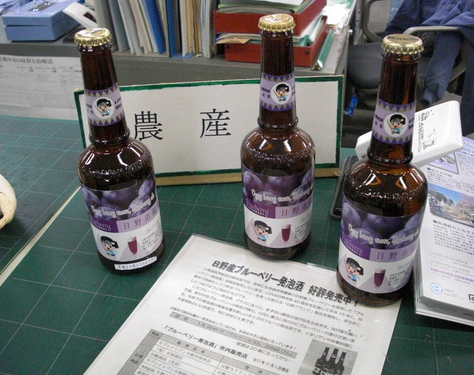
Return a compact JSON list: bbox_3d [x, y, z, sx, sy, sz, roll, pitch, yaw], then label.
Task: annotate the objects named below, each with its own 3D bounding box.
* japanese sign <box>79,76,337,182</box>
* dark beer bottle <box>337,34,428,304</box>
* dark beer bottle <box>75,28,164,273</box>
[{"bbox_3d":[-0.029,-0.063,0.609,0.300,0.121,0.020,-3,25,0],"label":"japanese sign"},{"bbox_3d":[0.118,-0.007,0.414,0.065,0.224,0.065,2,34,7],"label":"dark beer bottle"},{"bbox_3d":[-0.108,-0.026,0.461,0.065,0.224,0.065,-15,35,-17],"label":"dark beer bottle"}]

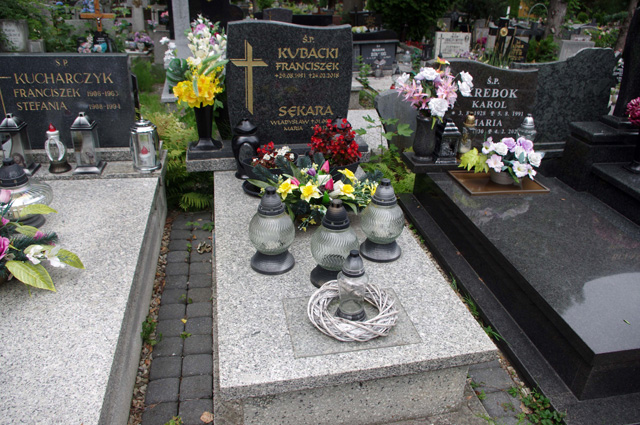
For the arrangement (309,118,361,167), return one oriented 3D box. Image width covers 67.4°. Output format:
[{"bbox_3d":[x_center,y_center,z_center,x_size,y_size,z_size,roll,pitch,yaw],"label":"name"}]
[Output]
[{"bbox_3d":[0.087,-0.370,2.606,0.290,0.280,0.270,-4,30,-11],"label":"arrangement"}]

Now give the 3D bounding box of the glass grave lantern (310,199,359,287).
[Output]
[{"bbox_3d":[0.059,0.109,1.884,0.188,0.330,0.188,1,21,0],"label":"glass grave lantern"}]

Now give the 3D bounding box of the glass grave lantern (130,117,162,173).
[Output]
[{"bbox_3d":[-0.968,-0.382,2.655,0.151,0.285,0.151,-3,22,-11],"label":"glass grave lantern"}]

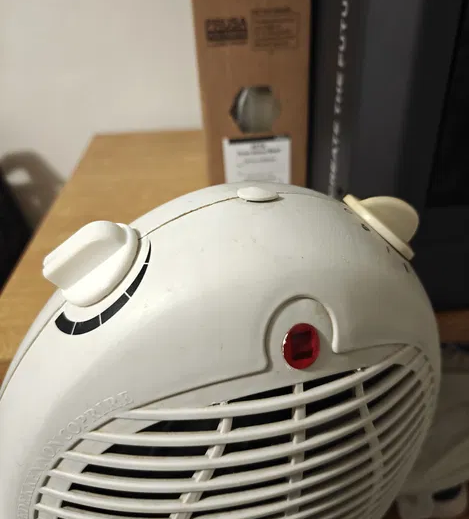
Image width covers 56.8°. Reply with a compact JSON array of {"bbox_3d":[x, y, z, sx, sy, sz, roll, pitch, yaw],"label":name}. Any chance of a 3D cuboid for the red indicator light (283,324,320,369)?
[{"bbox_3d":[0.024,0.031,0.153,0.014,0.016,0.003,-1,-8,-13],"label":"red indicator light"}]

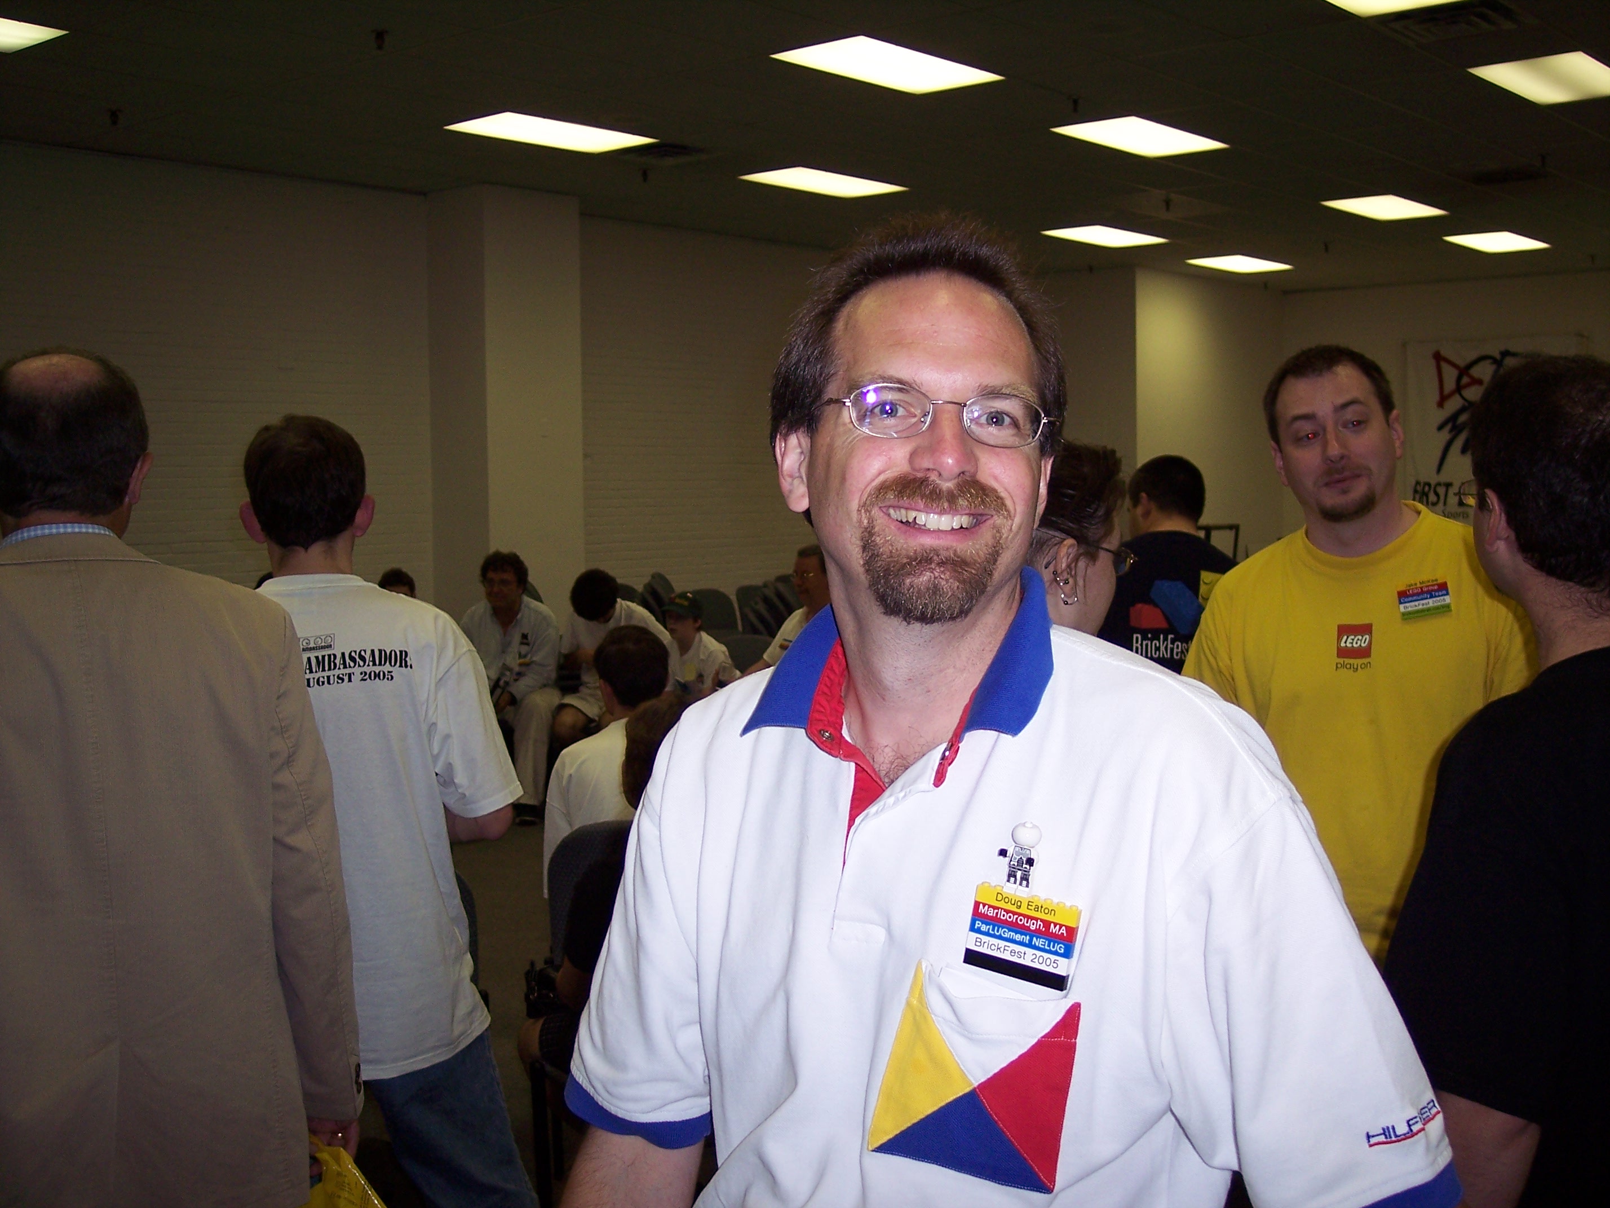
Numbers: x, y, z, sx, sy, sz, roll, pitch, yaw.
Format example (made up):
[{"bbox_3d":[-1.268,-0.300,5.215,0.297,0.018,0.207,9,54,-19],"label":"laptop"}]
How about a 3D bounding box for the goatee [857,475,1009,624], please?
[{"bbox_3d":[0.078,-0.033,1.097,0.087,0.089,0.060,4,1,-6],"label":"goatee"}]

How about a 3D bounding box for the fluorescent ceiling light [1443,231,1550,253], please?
[{"bbox_3d":[5.950,-3.130,15.550,0.580,0.080,1.200,3,5,40],"label":"fluorescent ceiling light"}]

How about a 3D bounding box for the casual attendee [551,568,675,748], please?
[{"bbox_3d":[-0.970,0.420,9.200,0.560,1.200,0.800,1,4,25],"label":"casual attendee"}]

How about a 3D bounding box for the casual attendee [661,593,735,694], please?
[{"bbox_3d":[-0.540,0.480,9.250,0.460,1.060,0.680,1,4,20],"label":"casual attendee"}]

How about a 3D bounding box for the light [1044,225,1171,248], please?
[{"bbox_3d":[2.490,-3.070,15.100,0.580,0.080,1.200,3,5,40],"label":"light"}]

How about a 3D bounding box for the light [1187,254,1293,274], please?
[{"bbox_3d":[4.080,-3.210,17.000,0.580,0.080,1.200,3,5,40],"label":"light"}]

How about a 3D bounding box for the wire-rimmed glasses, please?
[{"bbox_3d":[0.078,-0.113,1.127,0.135,0.042,0.130,4,1,-6],"label":"wire-rimmed glasses"}]

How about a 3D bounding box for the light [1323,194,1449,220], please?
[{"bbox_3d":[4.370,-2.990,13.600,0.580,0.080,1.200,3,5,40],"label":"light"}]

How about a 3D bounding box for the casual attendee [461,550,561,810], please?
[{"bbox_3d":[-1.450,0.390,8.930,0.580,1.290,0.780,-1,4,-7],"label":"casual attendee"}]

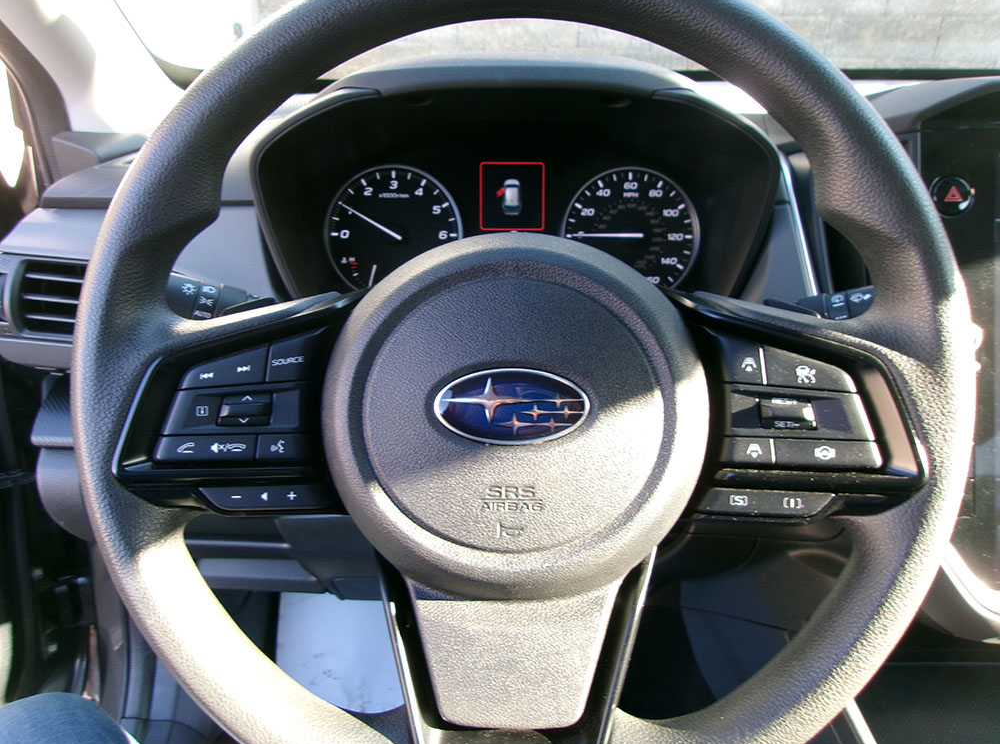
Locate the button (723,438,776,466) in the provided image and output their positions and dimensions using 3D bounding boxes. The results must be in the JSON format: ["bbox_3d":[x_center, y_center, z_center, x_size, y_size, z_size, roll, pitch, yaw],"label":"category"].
[{"bbox_3d":[0.105,0.033,0.332,0.020,0.012,0.007,1,-4,2],"label":"button"}]

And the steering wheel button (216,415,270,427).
[{"bbox_3d":[-0.110,0.021,0.335,0.022,0.005,0.006,-1,-4,1],"label":"steering wheel button"}]

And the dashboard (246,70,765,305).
[{"bbox_3d":[0.012,-0.126,0.560,0.372,0.172,0.100,1,3,-1],"label":"dashboard"}]

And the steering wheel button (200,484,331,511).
[{"bbox_3d":[-0.100,0.054,0.334,0.055,0.012,0.008,0,0,-1],"label":"steering wheel button"}]

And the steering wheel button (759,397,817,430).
[{"bbox_3d":[0.120,0.017,0.326,0.024,0.013,0.008,2,0,-1],"label":"steering wheel button"}]

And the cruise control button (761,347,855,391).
[{"bbox_3d":[0.131,-0.001,0.331,0.037,0.017,0.007,2,-4,2],"label":"cruise control button"}]

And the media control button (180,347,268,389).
[{"bbox_3d":[-0.118,-0.001,0.337,0.036,0.017,0.007,-1,-4,1],"label":"media control button"}]

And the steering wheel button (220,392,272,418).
[{"bbox_3d":[-0.106,0.015,0.326,0.023,0.012,0.008,-2,0,-1],"label":"steering wheel button"}]

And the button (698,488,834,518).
[{"bbox_3d":[0.114,0.056,0.334,0.058,0.013,0.008,2,0,-1],"label":"button"}]

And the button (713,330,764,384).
[{"bbox_3d":[0.102,-0.006,0.336,0.021,0.021,0.008,2,-4,2],"label":"button"}]

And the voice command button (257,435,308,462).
[{"bbox_3d":[-0.093,0.033,0.337,0.021,0.012,0.007,0,-4,1],"label":"voice command button"}]

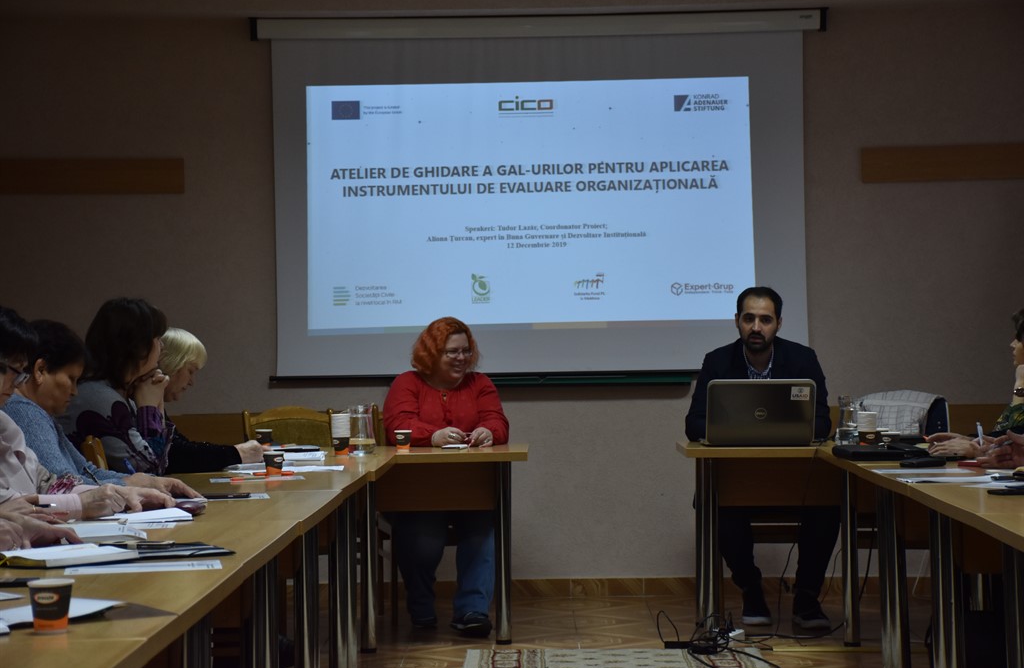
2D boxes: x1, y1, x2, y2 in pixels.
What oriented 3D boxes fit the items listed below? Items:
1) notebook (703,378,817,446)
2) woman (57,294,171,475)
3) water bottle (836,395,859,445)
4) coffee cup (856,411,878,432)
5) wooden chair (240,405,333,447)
[{"bbox_3d":[0.976,0.308,10.021,0.415,0.255,0.350,-1,0,0],"label":"notebook"},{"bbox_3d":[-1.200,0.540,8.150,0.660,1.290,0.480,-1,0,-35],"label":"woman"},{"bbox_3d":[1.297,0.334,9.860,0.100,0.192,0.100,-1,0,-11],"label":"water bottle"},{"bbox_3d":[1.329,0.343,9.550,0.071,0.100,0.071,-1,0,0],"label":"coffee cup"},{"bbox_3d":[-0.905,0.740,10.300,0.440,0.900,0.500,-1,0,-2],"label":"wooden chair"}]

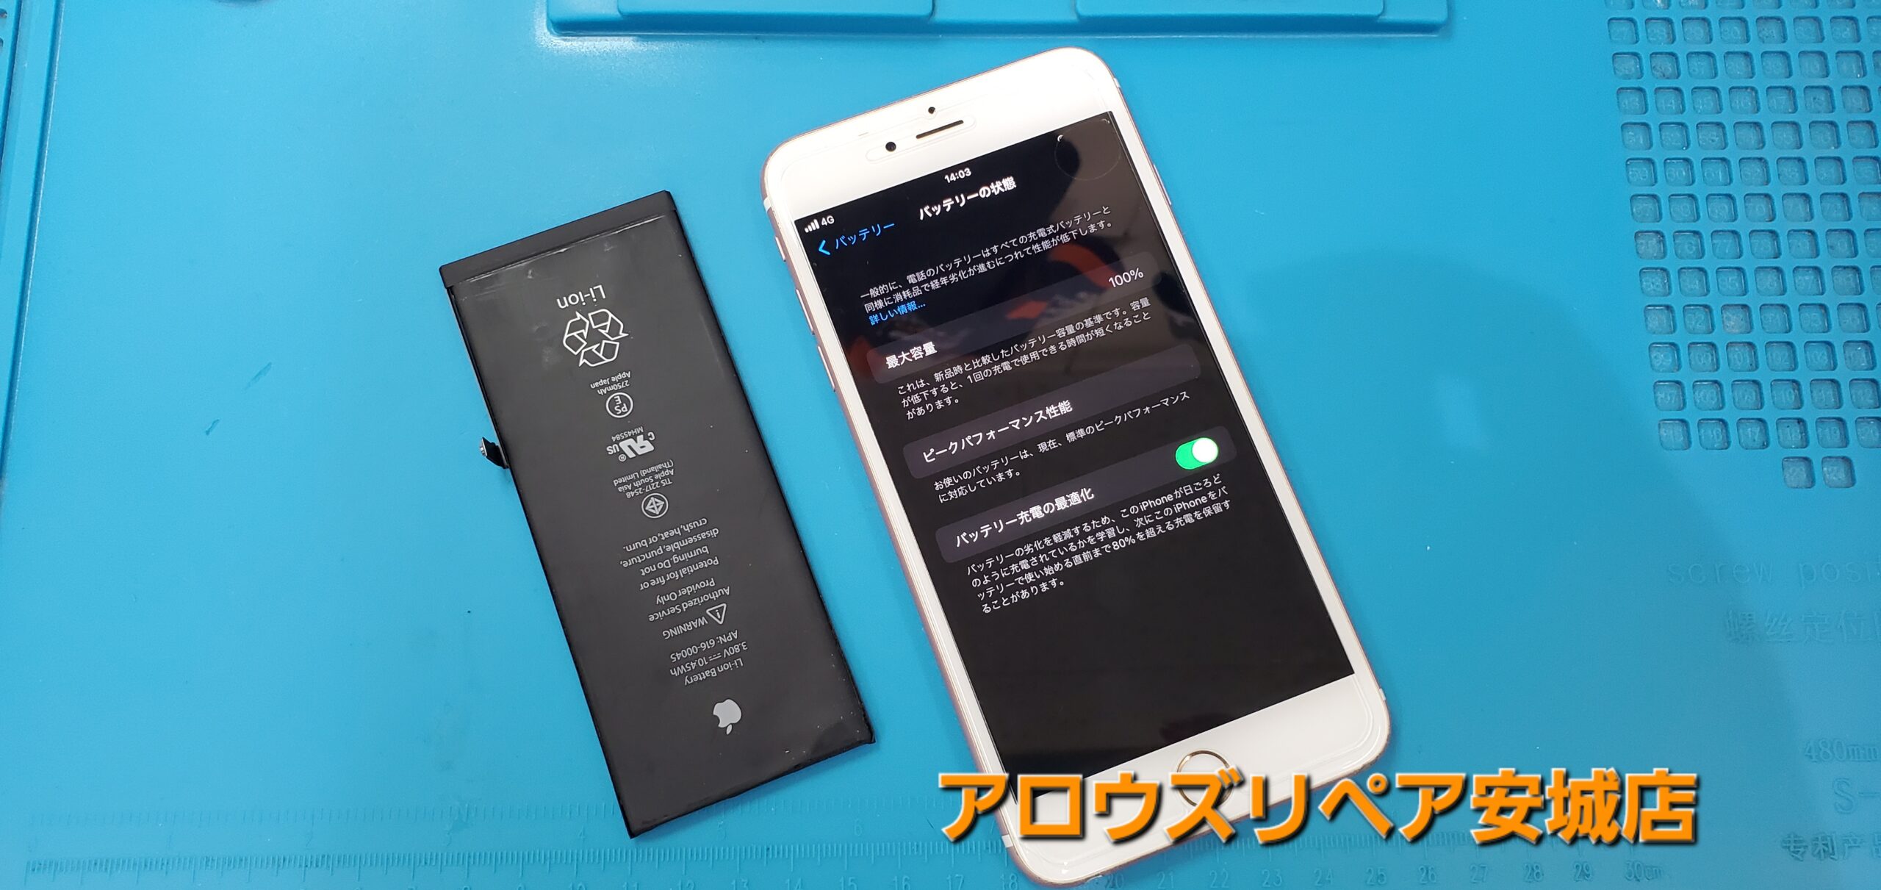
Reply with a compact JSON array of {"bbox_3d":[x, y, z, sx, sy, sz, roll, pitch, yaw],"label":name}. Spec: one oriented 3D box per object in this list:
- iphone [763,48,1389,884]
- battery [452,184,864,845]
[{"bbox_3d":[0.025,-0.001,0.248,0.078,0.007,0.158,-20,80,-5],"label":"iphone"},{"bbox_3d":[-0.057,0.011,0.246,0.049,0.004,0.118,-21,80,-6],"label":"battery"}]

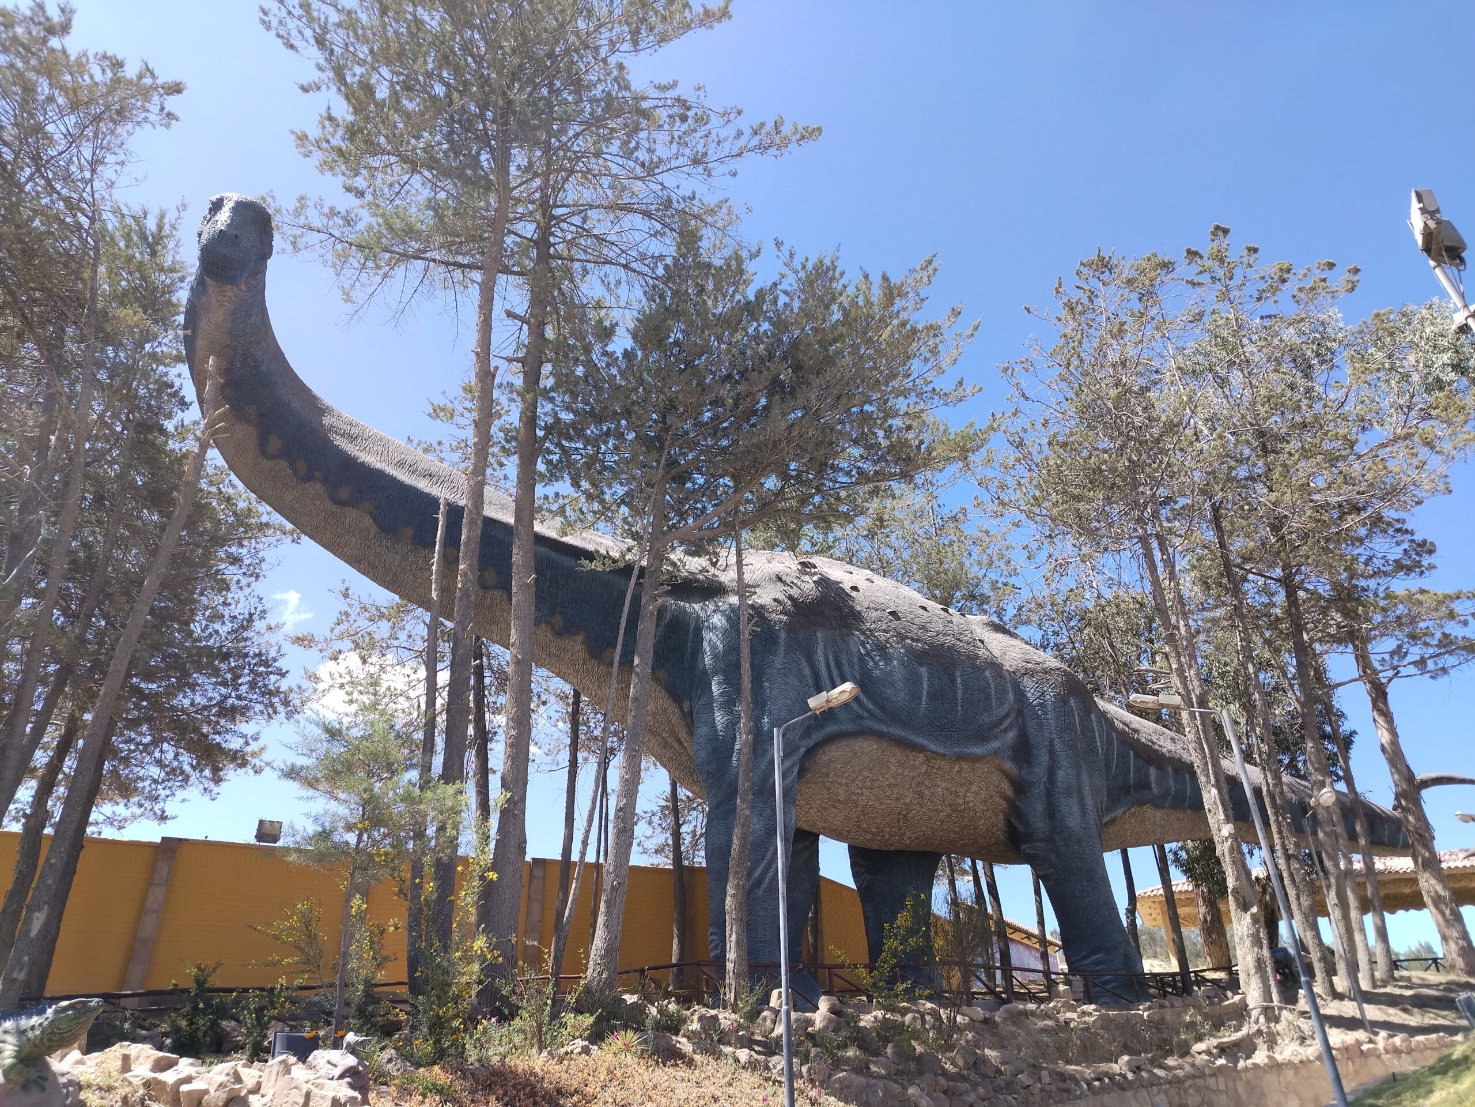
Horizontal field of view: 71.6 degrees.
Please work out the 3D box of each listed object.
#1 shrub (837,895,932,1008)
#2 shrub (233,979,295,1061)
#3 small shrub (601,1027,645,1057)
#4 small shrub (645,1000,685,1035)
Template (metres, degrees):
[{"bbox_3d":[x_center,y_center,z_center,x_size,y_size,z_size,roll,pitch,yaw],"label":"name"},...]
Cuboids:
[{"bbox_3d":[1.855,5.011,12.924,1.181,1.397,1.000,-5,-30,6],"label":"shrub"},{"bbox_3d":[-4.482,4.410,9.693,0.543,0.723,0.520,10,-32,-20],"label":"shrub"},{"bbox_3d":[-1.195,5.144,10.770,0.459,0.275,0.450,1,-30,-6],"label":"small shrub"},{"bbox_3d":[-0.818,5.191,11.435,0.463,0.366,0.440,0,-30,-4],"label":"small shrub"}]

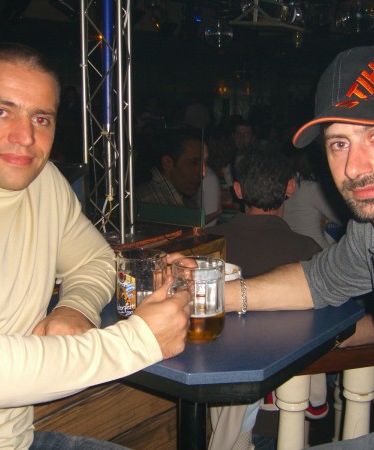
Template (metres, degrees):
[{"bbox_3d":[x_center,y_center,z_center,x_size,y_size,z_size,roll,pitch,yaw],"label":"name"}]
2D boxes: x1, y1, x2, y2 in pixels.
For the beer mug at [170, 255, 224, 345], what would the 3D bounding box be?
[{"bbox_3d":[0.009,0.132,1.116,0.089,0.132,0.131,7,12,34],"label":"beer mug"}]

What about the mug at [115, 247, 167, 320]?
[{"bbox_3d":[-0.061,0.117,1.205,0.131,0.132,0.089,-3,10,-15],"label":"mug"}]

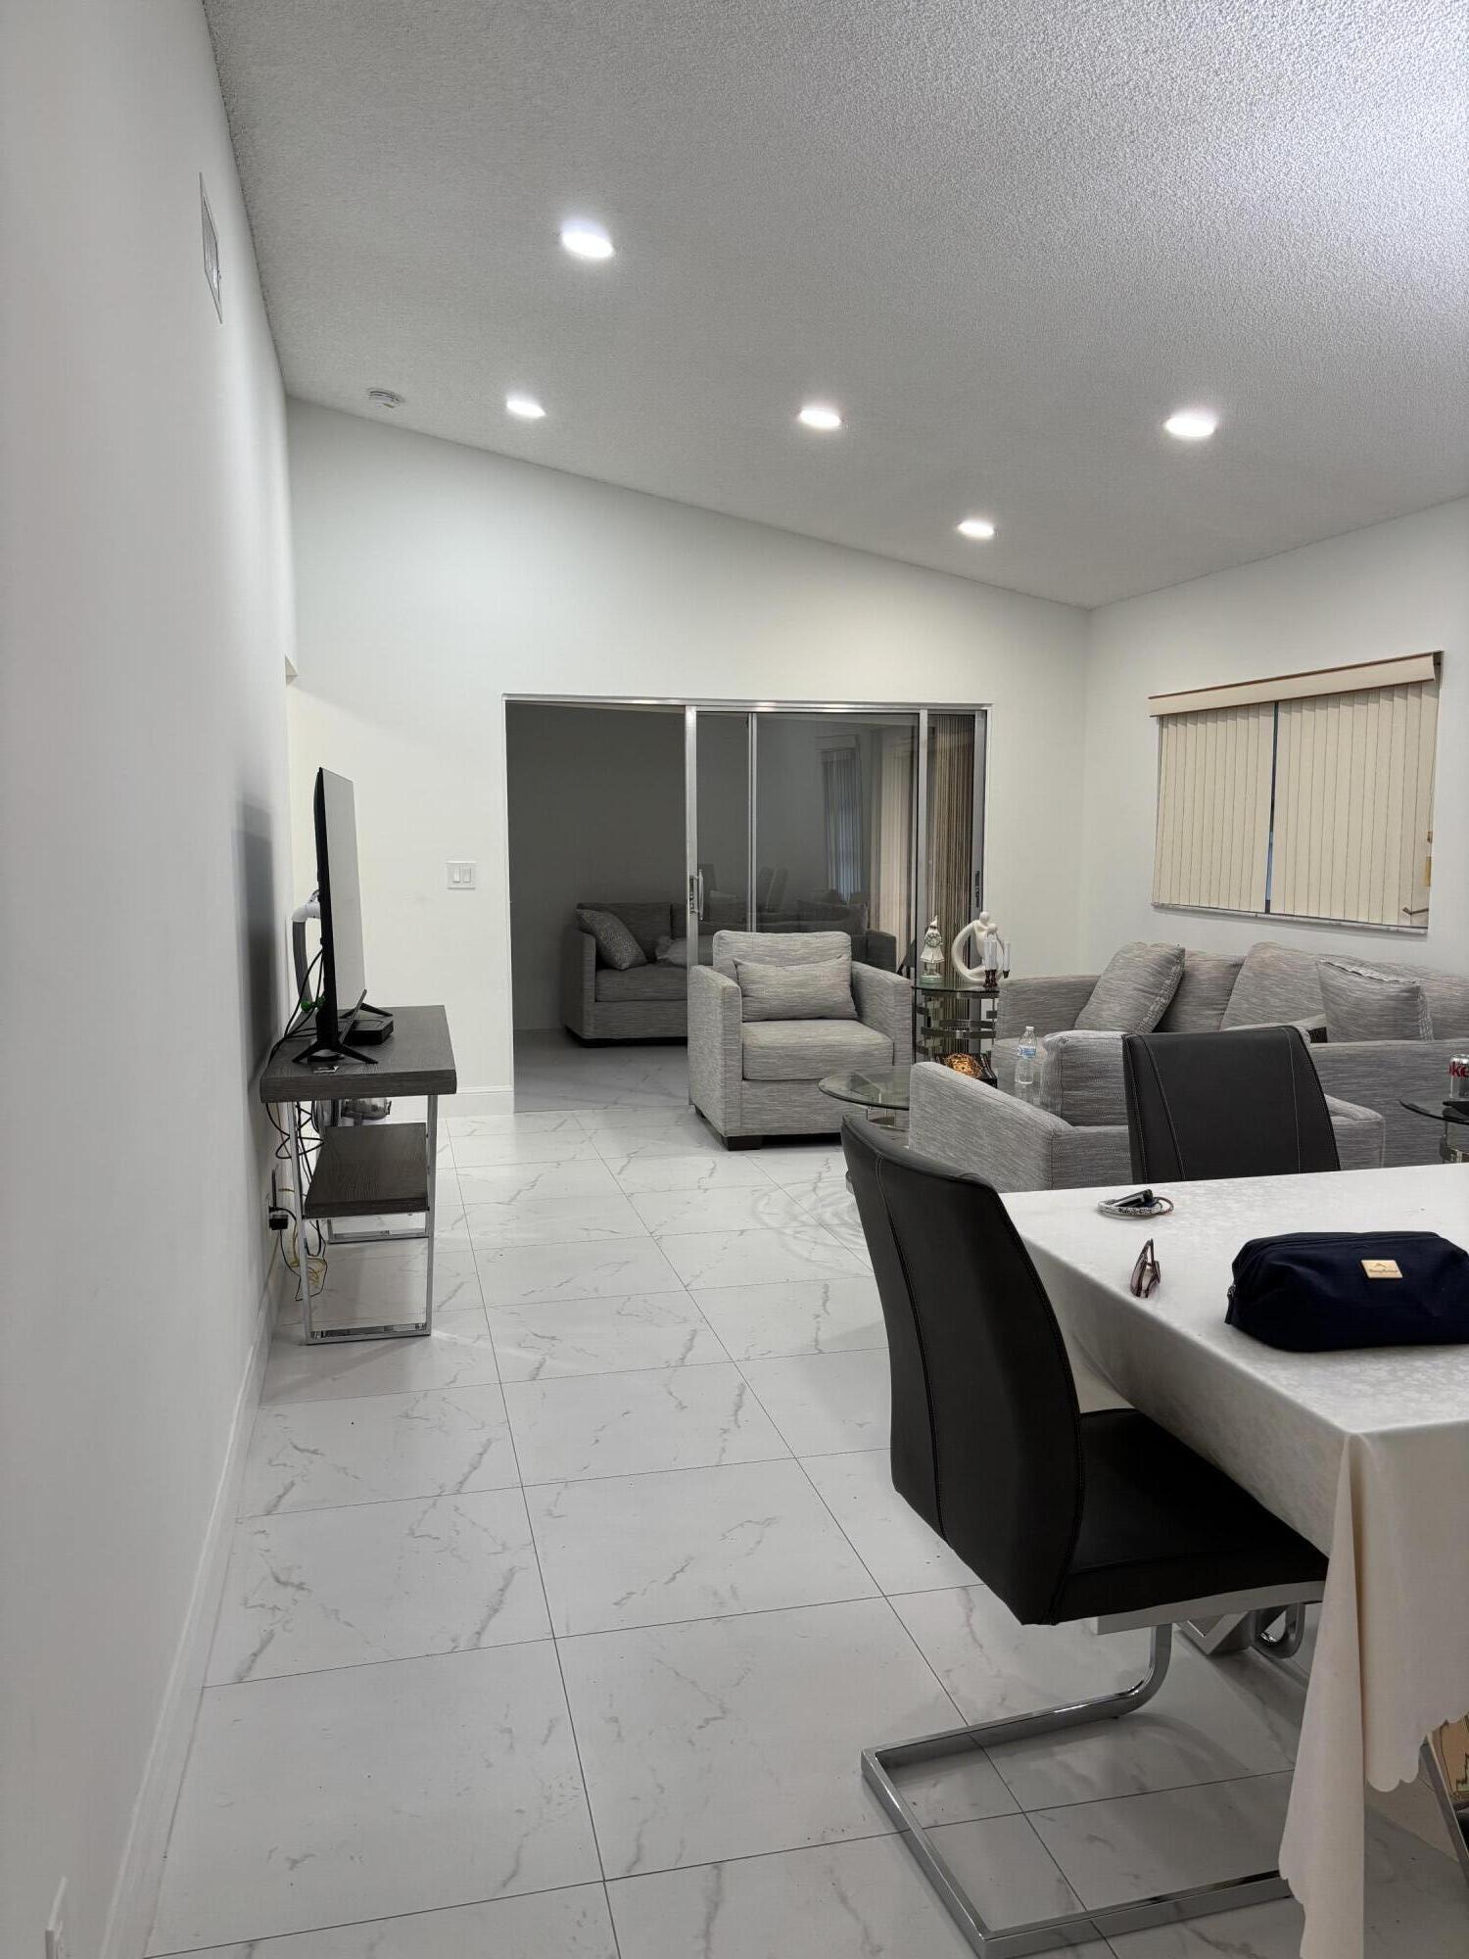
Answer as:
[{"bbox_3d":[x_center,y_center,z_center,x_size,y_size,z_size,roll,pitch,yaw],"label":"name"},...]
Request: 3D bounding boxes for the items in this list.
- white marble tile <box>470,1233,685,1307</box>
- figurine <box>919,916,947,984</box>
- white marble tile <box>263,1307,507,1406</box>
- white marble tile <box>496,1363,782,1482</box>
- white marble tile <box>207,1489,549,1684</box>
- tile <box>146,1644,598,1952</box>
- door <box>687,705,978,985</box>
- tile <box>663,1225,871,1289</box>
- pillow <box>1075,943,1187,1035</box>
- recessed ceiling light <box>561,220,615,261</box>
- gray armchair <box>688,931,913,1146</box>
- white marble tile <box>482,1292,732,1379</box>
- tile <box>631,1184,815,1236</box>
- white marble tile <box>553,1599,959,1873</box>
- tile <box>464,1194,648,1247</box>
[{"bbox_3d":[-0.502,0.928,4.682,0.606,0.010,0.604,-2,6,-13],"label":"white marble tile"},{"bbox_3d":[0.949,-0.143,7.033,0.118,0.318,0.105,0,6,-2],"label":"figurine"},{"bbox_3d":[-0.942,1.008,3.962,0.581,0.010,0.604,-2,6,-13],"label":"white marble tile"},{"bbox_3d":[-0.226,1.054,3.513,0.606,0.010,0.604,-2,6,-13],"label":"white marble tile"},{"bbox_3d":[-0.664,1.124,2.773,0.580,0.012,0.605,-2,6,-13],"label":"white marble tile"},{"bbox_3d":[-0.528,1.197,2.209,0.581,0.010,0.604,-2,6,-13],"label":"tile"},{"bbox_3d":[0.528,-0.392,7.558,1.609,2.000,0.100,-2,6,-13],"label":"door"},{"bbox_3d":[0.088,0.911,4.819,0.606,0.010,0.604,-2,6,-13],"label":"tile"},{"bbox_3d":[1.733,0.060,6.422,0.170,0.450,0.440,23,-4,-24],"label":"pillow"},{"bbox_3d":[-0.434,-2.184,4.374,0.160,0.030,0.160,10,3,-14],"label":"recessed ceiling light"},{"bbox_3d":[0.290,0.240,6.814,0.870,0.900,0.860,-1,6,-11],"label":"gray armchair"},{"bbox_3d":[-0.362,0.987,4.079,0.605,0.012,0.605,-2,6,-13],"label":"white marble tile"},{"bbox_3d":[-0.049,0.849,5.388,0.605,0.012,0.605,-2,6,-13],"label":"tile"},{"bbox_3d":[0.050,1.180,2.344,0.606,0.010,0.604,-2,6,-13],"label":"white marble tile"},{"bbox_3d":[-0.640,0.865,5.266,0.606,0.010,0.604,-2,6,-13],"label":"tile"}]

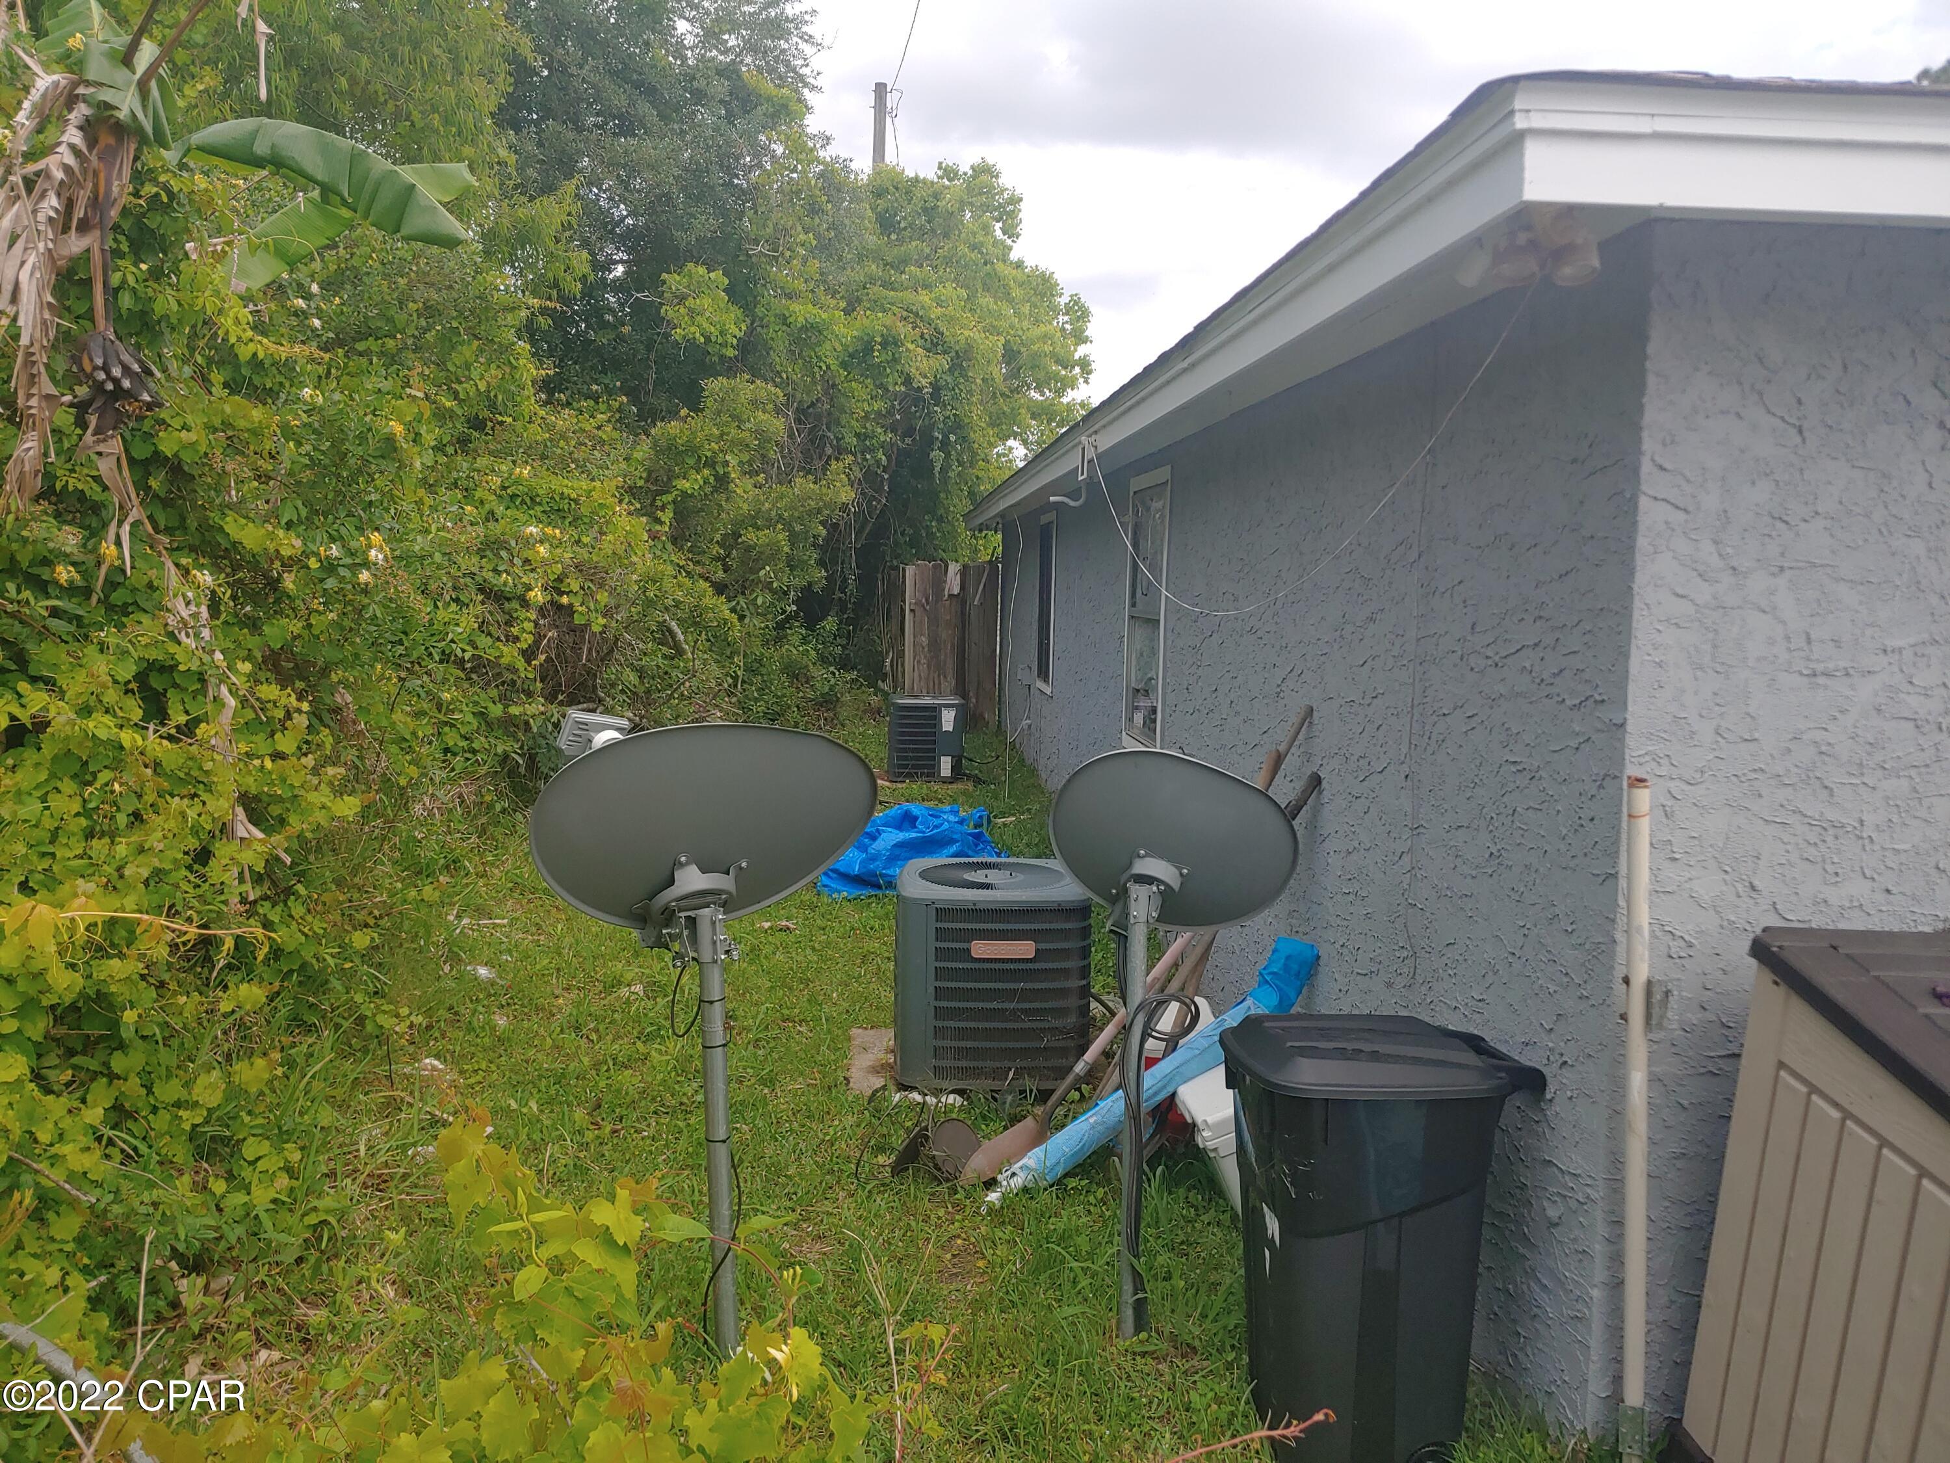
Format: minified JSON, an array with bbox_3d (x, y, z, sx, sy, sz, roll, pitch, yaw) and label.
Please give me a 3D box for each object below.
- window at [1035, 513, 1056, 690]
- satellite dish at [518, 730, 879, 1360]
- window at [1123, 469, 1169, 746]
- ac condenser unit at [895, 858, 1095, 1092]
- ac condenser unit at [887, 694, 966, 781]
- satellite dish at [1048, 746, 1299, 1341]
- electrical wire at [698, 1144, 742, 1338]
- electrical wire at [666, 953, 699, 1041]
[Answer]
[{"bbox_3d":[0.640,-1.146,12.620,0.100,1.600,1.120,0,6,-4],"label":"window"},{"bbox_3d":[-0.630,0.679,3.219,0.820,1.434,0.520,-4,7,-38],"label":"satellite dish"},{"bbox_3d":[0.956,-0.661,7.936,0.100,1.600,1.130,0,6,-4],"label":"window"},{"bbox_3d":[0.044,0.840,5.048,0.650,0.660,0.650,0,6,-4],"label":"ac condenser unit"},{"bbox_3d":[-0.431,0.047,12.647,0.660,0.690,0.660,0,6,-4],"label":"ac condenser unit"},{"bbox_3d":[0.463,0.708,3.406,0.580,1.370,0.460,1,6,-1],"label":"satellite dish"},{"bbox_3d":[-0.567,1.128,3.127,0.092,0.430,0.060,0,6,-4],"label":"electrical wire"},{"bbox_3d":[-0.635,0.572,3.067,0.072,0.187,0.050,0,6,-4],"label":"electrical wire"}]

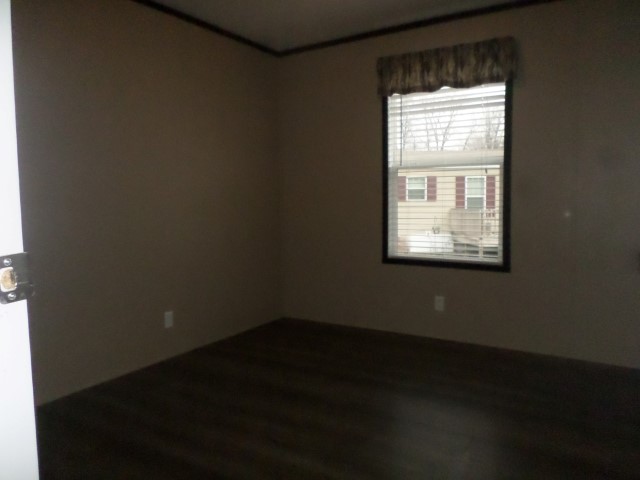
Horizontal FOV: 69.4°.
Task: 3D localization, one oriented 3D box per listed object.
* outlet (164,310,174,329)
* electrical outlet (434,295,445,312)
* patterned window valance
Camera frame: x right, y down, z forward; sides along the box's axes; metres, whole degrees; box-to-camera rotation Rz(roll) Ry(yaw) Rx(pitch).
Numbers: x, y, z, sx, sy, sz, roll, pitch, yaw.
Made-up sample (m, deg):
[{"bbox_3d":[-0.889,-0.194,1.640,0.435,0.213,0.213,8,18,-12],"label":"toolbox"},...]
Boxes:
[{"bbox_3d":[-1.057,0.562,3.257,0.012,0.115,0.072,2,6,32],"label":"outlet"},{"bbox_3d":[0.927,0.495,3.580,0.072,0.115,0.012,2,6,32],"label":"electrical outlet"},{"bbox_3d":[0.898,-1.247,3.383,0.991,0.279,0.099,2,6,32],"label":"patterned window valance"}]

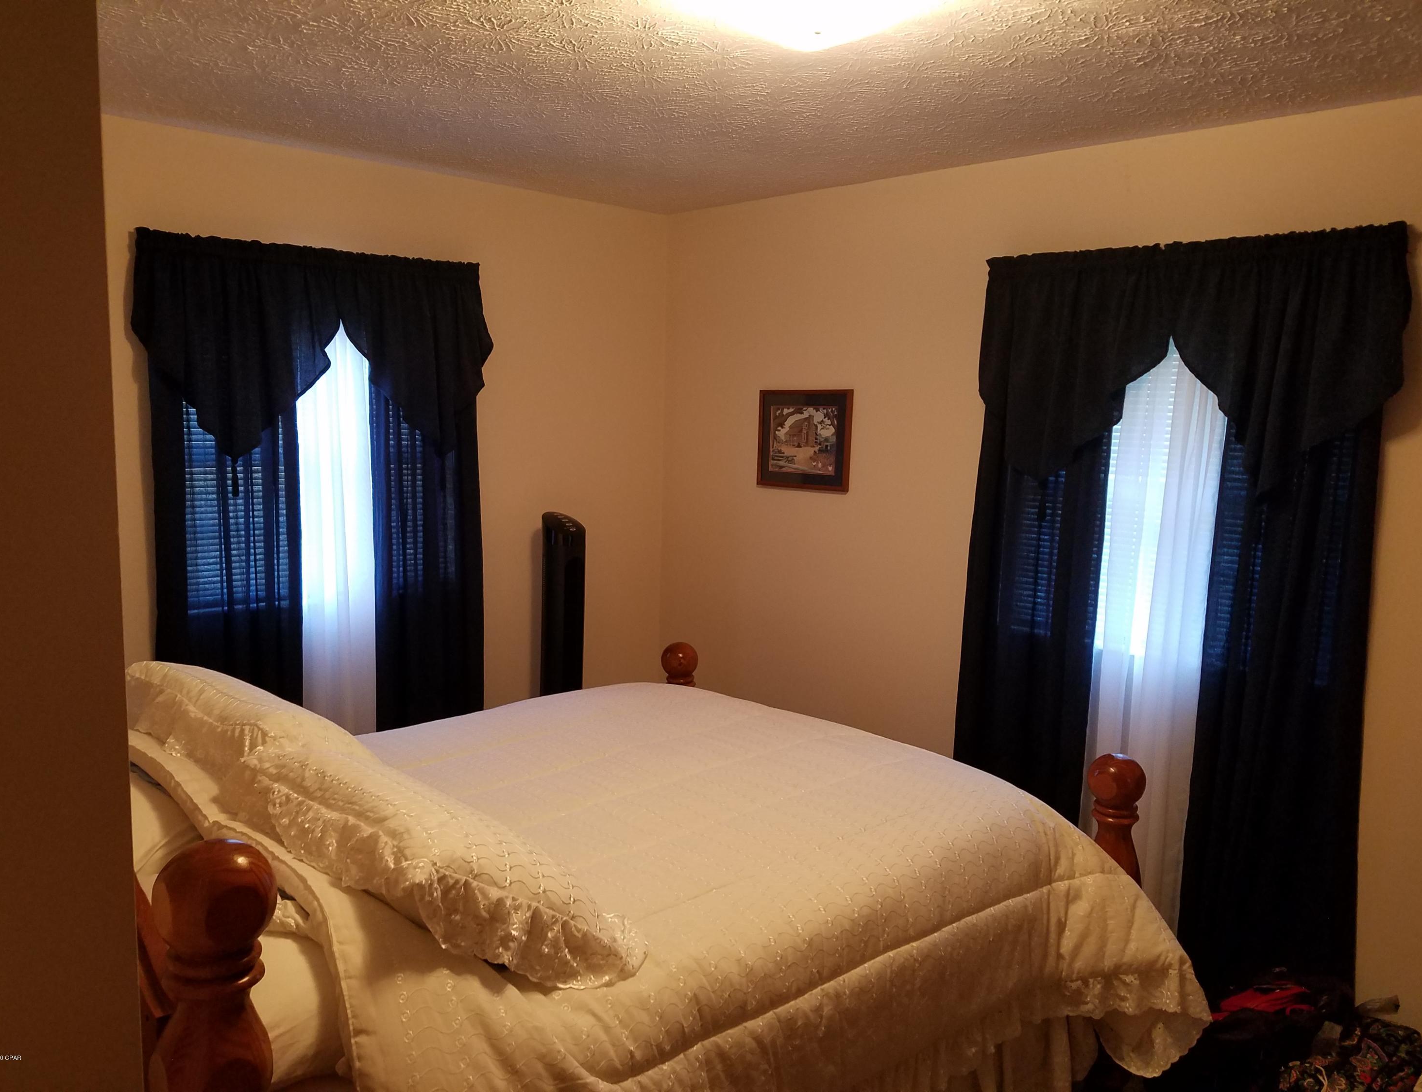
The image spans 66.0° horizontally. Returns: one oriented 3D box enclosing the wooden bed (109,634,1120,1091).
[{"bbox_3d":[-0.341,0.718,2.529,2.140,1.130,1.720,-5,10,-42],"label":"wooden bed"}]

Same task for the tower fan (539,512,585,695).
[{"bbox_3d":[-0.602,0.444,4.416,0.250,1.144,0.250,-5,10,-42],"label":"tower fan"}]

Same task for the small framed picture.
[{"bbox_3d":[0.351,-0.416,4.277,0.026,0.384,0.495,-5,10,-42],"label":"small framed picture"}]

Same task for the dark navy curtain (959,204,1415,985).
[{"bbox_3d":[1.258,0.180,3.225,0.150,2.080,1.160,-5,10,-42],"label":"dark navy curtain"}]

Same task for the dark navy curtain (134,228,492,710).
[{"bbox_3d":[-1.348,0.005,3.890,1.190,2.080,0.150,-5,10,-42],"label":"dark navy curtain"}]

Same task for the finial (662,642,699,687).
[{"bbox_3d":[-0.107,0.413,3.765,0.127,0.158,0.127,2,8,0],"label":"finial"}]

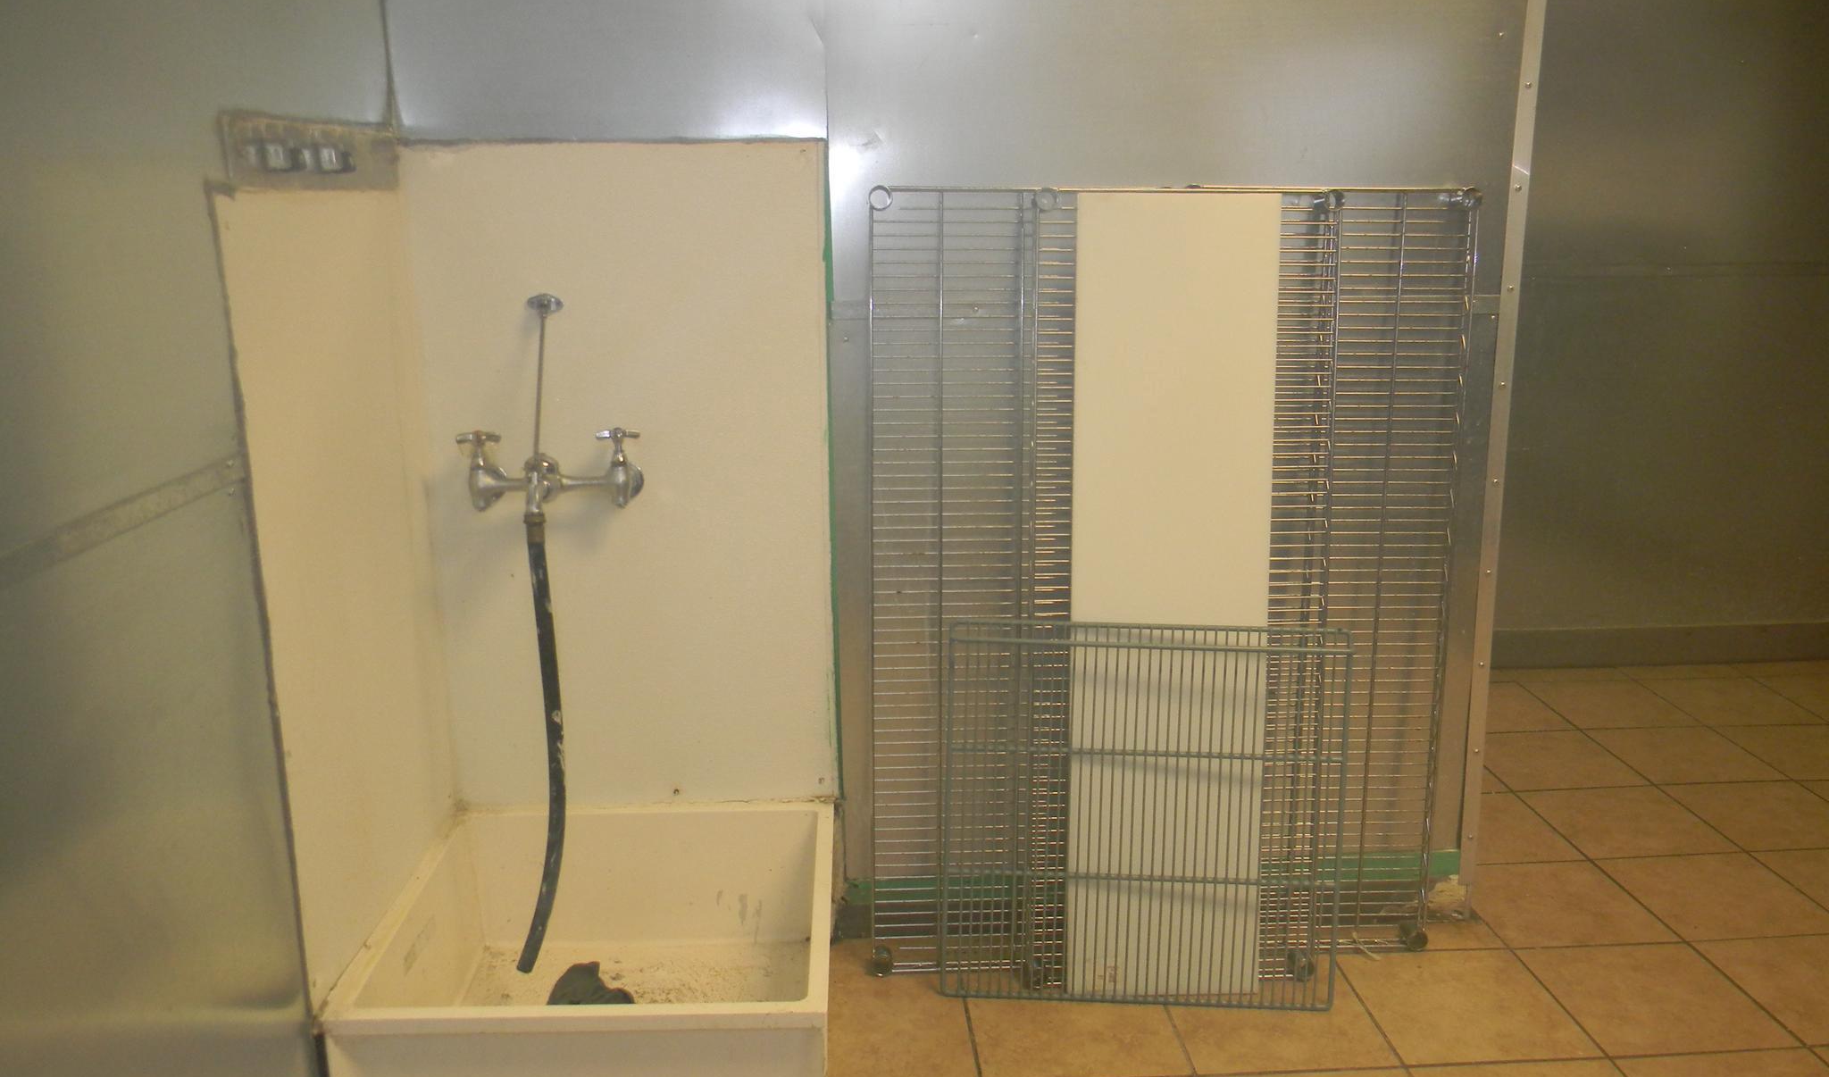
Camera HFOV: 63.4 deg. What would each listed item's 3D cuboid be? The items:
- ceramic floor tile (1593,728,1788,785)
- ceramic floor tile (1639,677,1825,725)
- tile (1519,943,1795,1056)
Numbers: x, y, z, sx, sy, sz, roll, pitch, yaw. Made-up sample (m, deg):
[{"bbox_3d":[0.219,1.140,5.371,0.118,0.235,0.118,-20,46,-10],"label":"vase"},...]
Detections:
[{"bbox_3d":[1.683,0.479,3.242,0.302,0.010,0.302,-1,15,-5],"label":"ceramic floor tile"},{"bbox_3d":[1.962,0.397,3.561,0.302,0.010,0.302,-1,15,-5],"label":"ceramic floor tile"},{"bbox_3d":[1.159,0.724,2.330,0.304,0.010,0.304,-1,14,-5],"label":"tile"}]

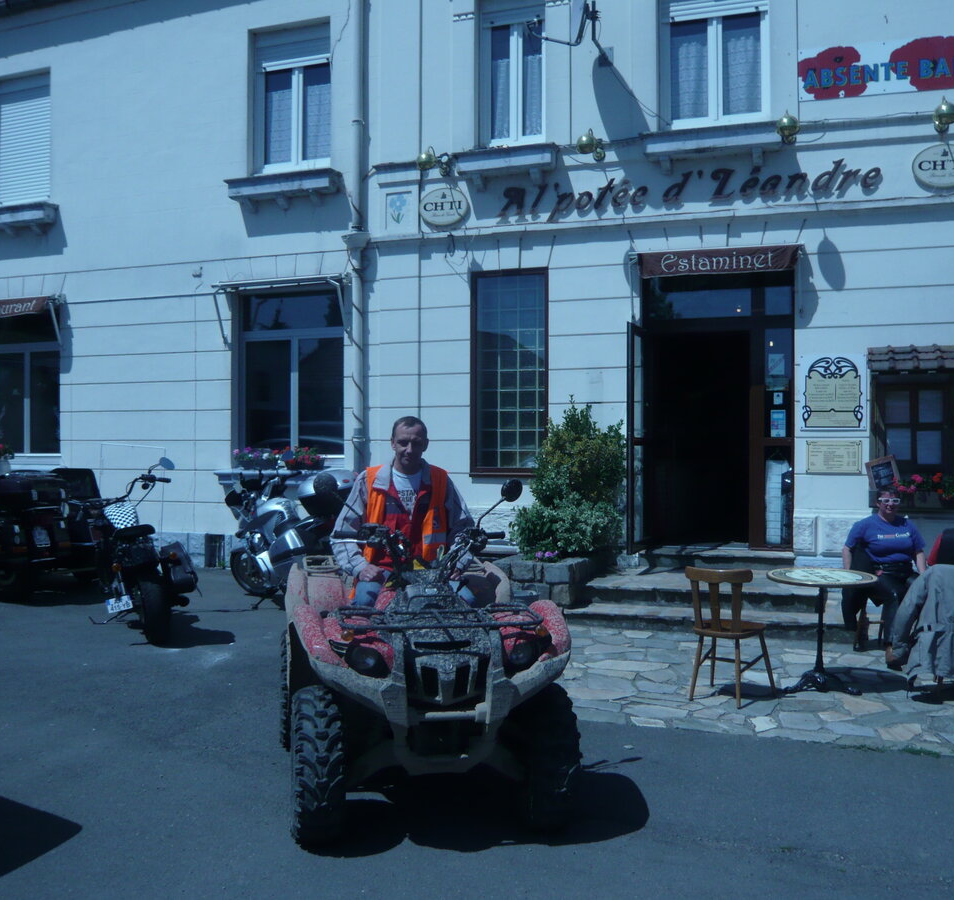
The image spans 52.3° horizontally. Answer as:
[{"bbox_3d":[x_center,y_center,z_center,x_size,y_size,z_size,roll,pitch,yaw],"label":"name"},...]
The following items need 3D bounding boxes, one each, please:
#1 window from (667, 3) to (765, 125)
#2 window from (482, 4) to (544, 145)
[{"bbox_3d":[2.499,-4.092,10.161,0.999,1.351,0.150,0,0,19],"label":"window"},{"bbox_3d":[0.394,-4.248,10.866,0.723,1.658,0.150,0,0,19],"label":"window"}]

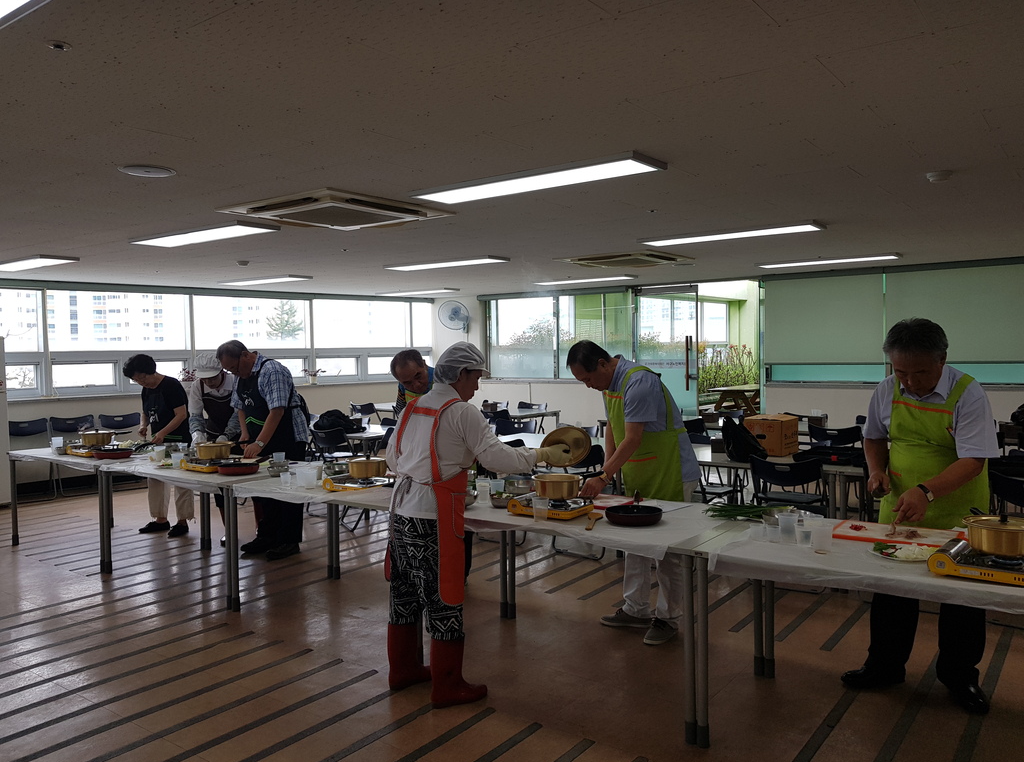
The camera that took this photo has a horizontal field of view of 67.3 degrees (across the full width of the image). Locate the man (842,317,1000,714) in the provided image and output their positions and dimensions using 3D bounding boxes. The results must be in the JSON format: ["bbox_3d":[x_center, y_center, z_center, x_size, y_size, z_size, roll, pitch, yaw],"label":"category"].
[{"bbox_3d":[1.795,0.560,3.390,0.620,1.670,0.540,1,2,35],"label":"man"}]

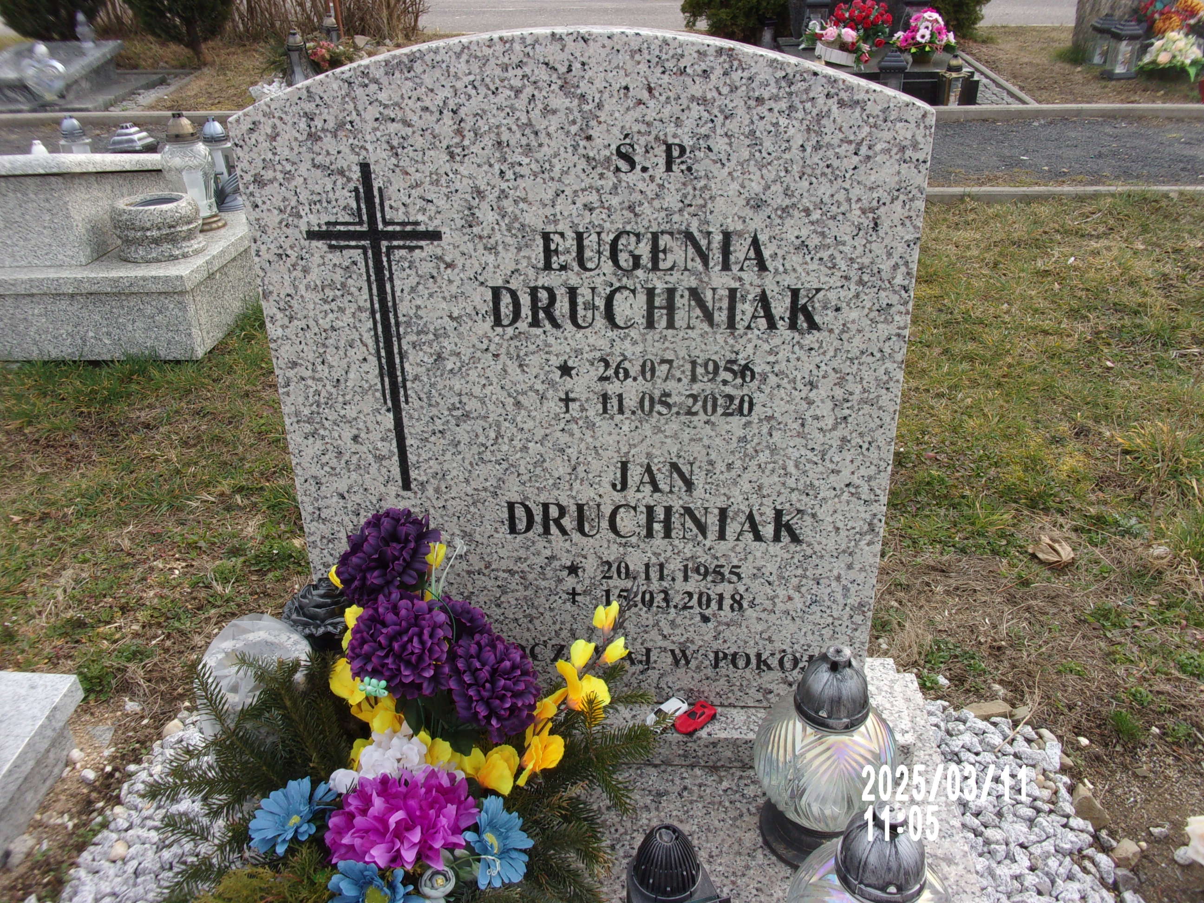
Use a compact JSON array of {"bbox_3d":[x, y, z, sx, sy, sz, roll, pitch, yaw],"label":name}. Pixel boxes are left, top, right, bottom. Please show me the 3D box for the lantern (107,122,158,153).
[{"bbox_3d":[-1.547,-0.955,3.239,0.125,0.262,0.125,-1,30,0],"label":"lantern"}]

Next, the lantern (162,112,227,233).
[{"bbox_3d":[-1.268,-0.878,3.025,0.155,0.339,0.155,-1,30,0],"label":"lantern"}]

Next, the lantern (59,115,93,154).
[{"bbox_3d":[-1.772,-0.992,3.294,0.092,0.275,0.092,-1,30,0],"label":"lantern"}]

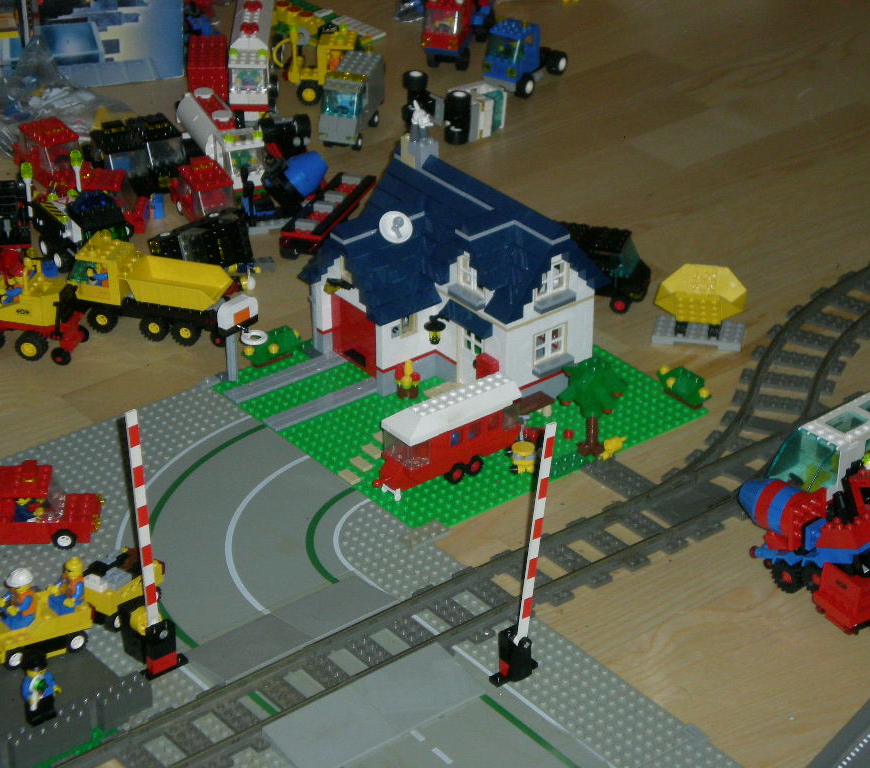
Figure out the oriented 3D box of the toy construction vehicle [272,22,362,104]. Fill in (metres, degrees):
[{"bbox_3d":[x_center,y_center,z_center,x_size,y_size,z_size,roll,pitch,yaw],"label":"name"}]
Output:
[{"bbox_3d":[-0.102,-0.288,2.275,0.075,0.072,0.038,2,31,4],"label":"toy construction vehicle"}]

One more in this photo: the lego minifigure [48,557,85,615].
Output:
[{"bbox_3d":[-0.223,0.121,1.559,0.018,0.033,0.024,-14,33,-22],"label":"lego minifigure"}]

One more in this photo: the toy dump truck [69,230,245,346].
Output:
[{"bbox_3d":[-0.210,-0.072,1.915,0.116,0.067,0.039,9,32,14],"label":"toy dump truck"}]

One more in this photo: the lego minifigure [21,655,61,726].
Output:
[{"bbox_3d":[-0.230,0.175,1.503,0.025,0.043,0.015,-23,38,-34],"label":"lego minifigure"}]

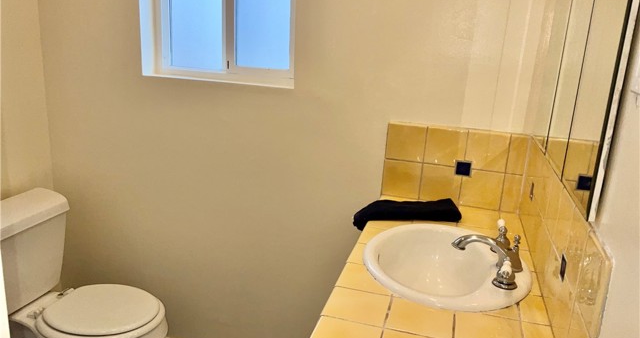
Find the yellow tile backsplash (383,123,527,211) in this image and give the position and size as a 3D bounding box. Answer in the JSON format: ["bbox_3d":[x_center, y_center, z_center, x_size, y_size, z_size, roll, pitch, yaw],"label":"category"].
[{"bbox_3d":[0.472,-0.007,1.901,0.480,0.276,0.015,7,16,13],"label":"yellow tile backsplash"}]

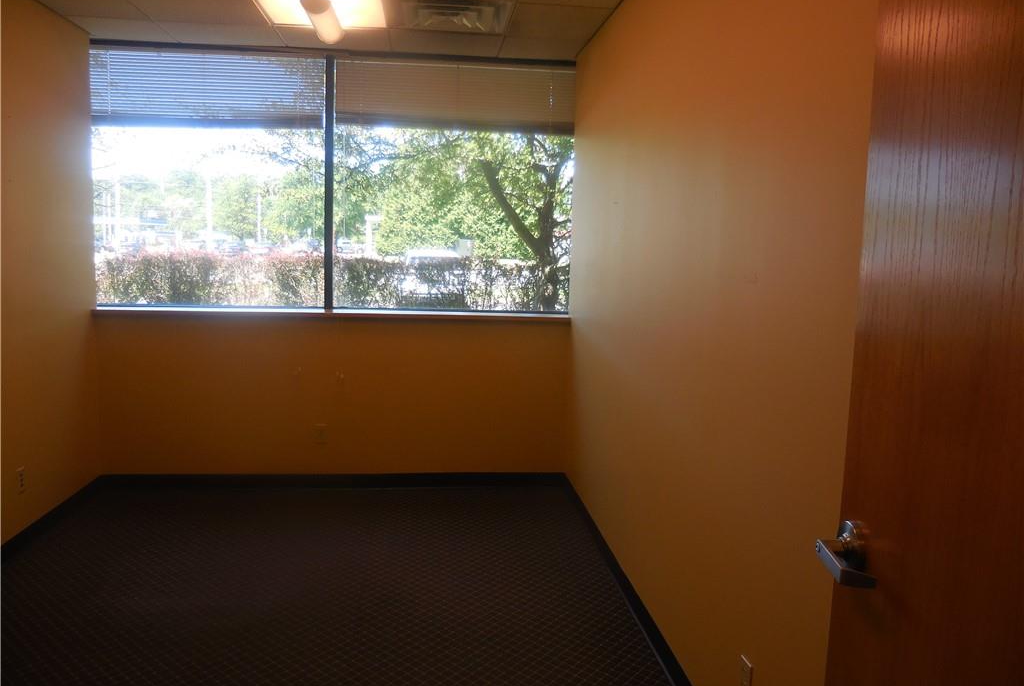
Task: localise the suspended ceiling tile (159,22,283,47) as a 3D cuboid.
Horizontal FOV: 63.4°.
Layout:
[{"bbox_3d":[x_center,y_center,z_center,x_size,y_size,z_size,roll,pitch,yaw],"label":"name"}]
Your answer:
[{"bbox_3d":[-1.583,-1.702,4.533,0.610,0.020,0.481,1,7,-6],"label":"suspended ceiling tile"}]

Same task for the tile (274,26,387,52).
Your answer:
[{"bbox_3d":[-0.976,-1.696,4.595,0.610,0.020,0.481,1,7,-6],"label":"tile"}]

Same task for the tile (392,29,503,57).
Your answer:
[{"bbox_3d":[-0.369,-1.689,4.657,0.610,0.020,0.481,1,7,-6],"label":"tile"}]

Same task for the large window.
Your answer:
[{"bbox_3d":[-1.004,-0.930,4.880,2.720,1.490,0.100,1,7,-6],"label":"large window"}]

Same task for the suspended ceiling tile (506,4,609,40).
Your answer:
[{"bbox_3d":[0.218,-1.620,4.173,0.462,0.020,0.607,1,7,-6],"label":"suspended ceiling tile"}]

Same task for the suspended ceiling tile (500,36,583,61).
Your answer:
[{"bbox_3d":[0.164,-1.683,4.711,0.462,0.020,0.481,1,7,-6],"label":"suspended ceiling tile"}]

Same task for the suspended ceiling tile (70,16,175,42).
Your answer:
[{"bbox_3d":[-2.106,-1.708,4.480,0.442,0.020,0.481,1,7,-6],"label":"suspended ceiling tile"}]

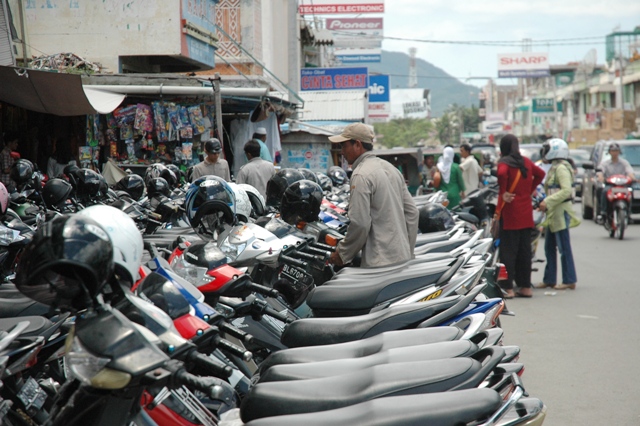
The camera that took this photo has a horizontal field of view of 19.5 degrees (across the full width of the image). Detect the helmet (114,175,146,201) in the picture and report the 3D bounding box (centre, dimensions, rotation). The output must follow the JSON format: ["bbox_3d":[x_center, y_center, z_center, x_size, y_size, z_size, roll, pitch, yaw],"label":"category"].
[{"bbox_3d":[-1.727,-0.228,17.000,0.260,0.260,0.310,1,3,30],"label":"helmet"}]

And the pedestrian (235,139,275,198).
[{"bbox_3d":[-0.732,-0.032,21.000,0.470,1.620,0.330,-2,2,-20],"label":"pedestrian"}]

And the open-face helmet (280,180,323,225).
[{"bbox_3d":[-0.119,-0.068,12.100,0.260,0.275,0.310,0,2,18],"label":"open-face helmet"}]

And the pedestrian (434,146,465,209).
[{"bbox_3d":[2.048,-0.277,29.500,0.460,1.540,0.380,-1,2,-21],"label":"pedestrian"}]

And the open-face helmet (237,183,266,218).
[{"bbox_3d":[-0.438,-0.068,11.600,0.260,0.270,0.310,0,2,6],"label":"open-face helmet"}]

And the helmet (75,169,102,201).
[{"bbox_3d":[-2.154,-0.266,17.400,0.260,0.280,0.310,-2,2,-15],"label":"helmet"}]

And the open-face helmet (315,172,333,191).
[{"bbox_3d":[0.028,-0.343,21.000,0.250,0.260,0.300,-2,2,-24],"label":"open-face helmet"}]

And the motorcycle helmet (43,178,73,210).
[{"bbox_3d":[-2.322,-0.165,16.500,0.300,0.280,0.260,0,2,30],"label":"motorcycle helmet"}]

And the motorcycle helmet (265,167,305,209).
[{"bbox_3d":[-0.248,-0.173,13.200,0.260,0.270,0.320,1,3,30],"label":"motorcycle helmet"}]

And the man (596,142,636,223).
[{"bbox_3d":[4.693,-0.484,29.600,0.620,1.280,0.780,-1,2,4],"label":"man"}]

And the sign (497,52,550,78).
[{"bbox_3d":[15.271,-11.069,140.000,4.000,1.950,0.300,0,2,12],"label":"sign"}]

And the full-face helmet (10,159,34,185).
[{"bbox_3d":[-3.314,-0.468,20.800,0.250,0.255,0.300,-1,2,12],"label":"full-face helmet"}]

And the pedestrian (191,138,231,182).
[{"bbox_3d":[-1.280,-0.064,21.800,0.480,1.630,0.300,-2,2,-16],"label":"pedestrian"}]

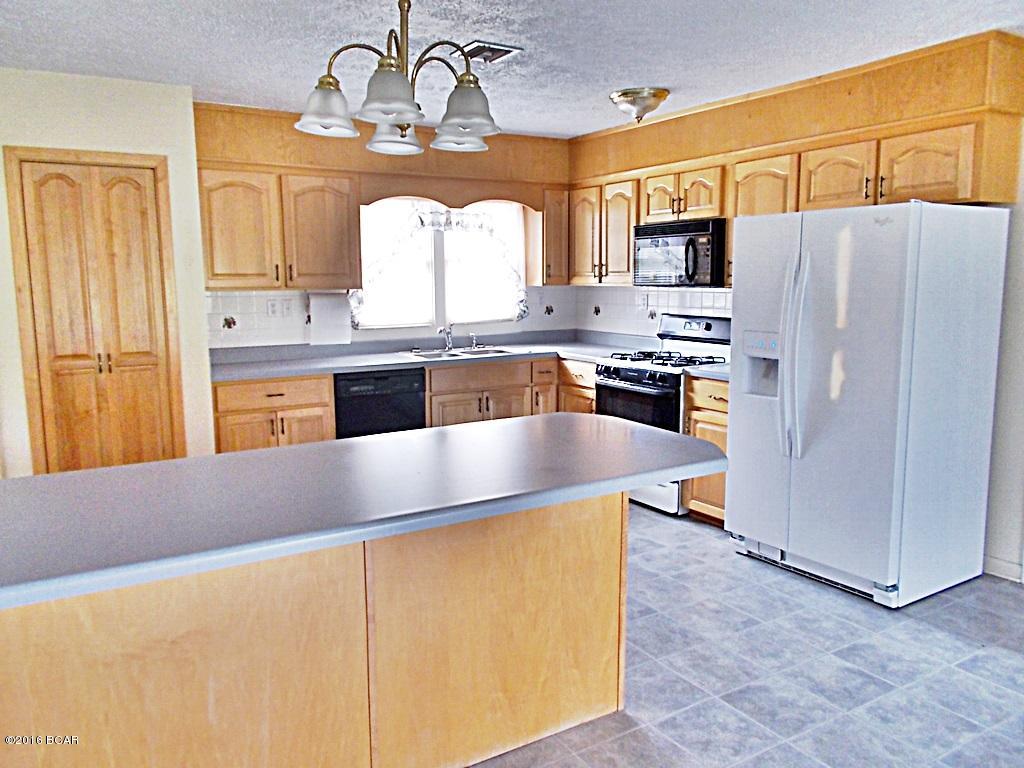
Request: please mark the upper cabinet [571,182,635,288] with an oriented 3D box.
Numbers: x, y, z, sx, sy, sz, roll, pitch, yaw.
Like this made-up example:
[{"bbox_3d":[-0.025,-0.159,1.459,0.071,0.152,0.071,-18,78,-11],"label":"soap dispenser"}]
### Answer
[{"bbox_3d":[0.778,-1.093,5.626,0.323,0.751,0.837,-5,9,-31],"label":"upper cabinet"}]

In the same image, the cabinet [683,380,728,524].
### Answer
[{"bbox_3d":[1.396,0.391,4.520,0.640,0.884,0.459,-5,9,-31],"label":"cabinet"}]

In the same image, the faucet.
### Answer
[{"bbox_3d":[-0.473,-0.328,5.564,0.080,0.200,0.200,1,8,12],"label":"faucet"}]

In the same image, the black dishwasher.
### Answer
[{"bbox_3d":[-0.981,0.307,5.200,0.612,0.847,0.585,-5,9,-31],"label":"black dishwasher"}]

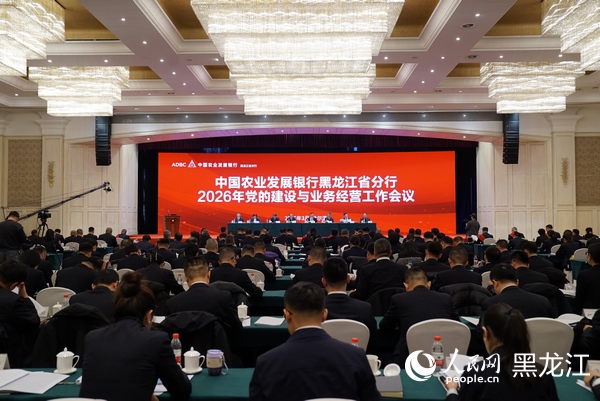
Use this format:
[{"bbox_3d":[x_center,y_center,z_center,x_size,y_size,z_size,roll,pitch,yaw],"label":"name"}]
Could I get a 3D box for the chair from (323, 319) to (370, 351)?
[{"bbox_3d":[0.260,1.251,3.831,0.440,0.930,0.550,0,-2,0],"label":"chair"}]

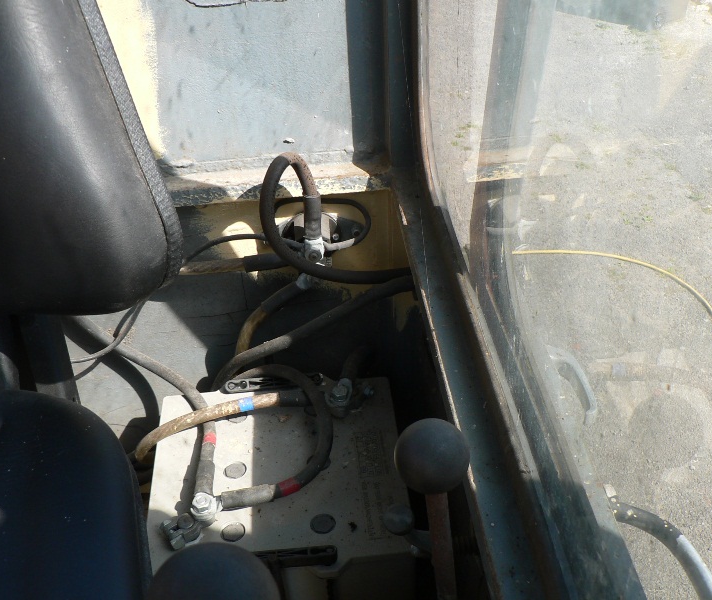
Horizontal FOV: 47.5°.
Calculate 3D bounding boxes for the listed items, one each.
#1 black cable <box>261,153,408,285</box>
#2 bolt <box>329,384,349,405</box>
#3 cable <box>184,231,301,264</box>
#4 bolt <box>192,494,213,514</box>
[{"bbox_3d":[-0.020,-0.087,0.865,0.161,0.174,0.062,-5,45,-2],"label":"black cable"},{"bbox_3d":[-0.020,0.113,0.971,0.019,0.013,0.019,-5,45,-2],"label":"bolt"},{"bbox_3d":[-0.125,-0.058,0.882,0.130,0.036,0.035,-5,45,-2],"label":"cable"},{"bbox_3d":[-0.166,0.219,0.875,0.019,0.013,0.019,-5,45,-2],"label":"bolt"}]

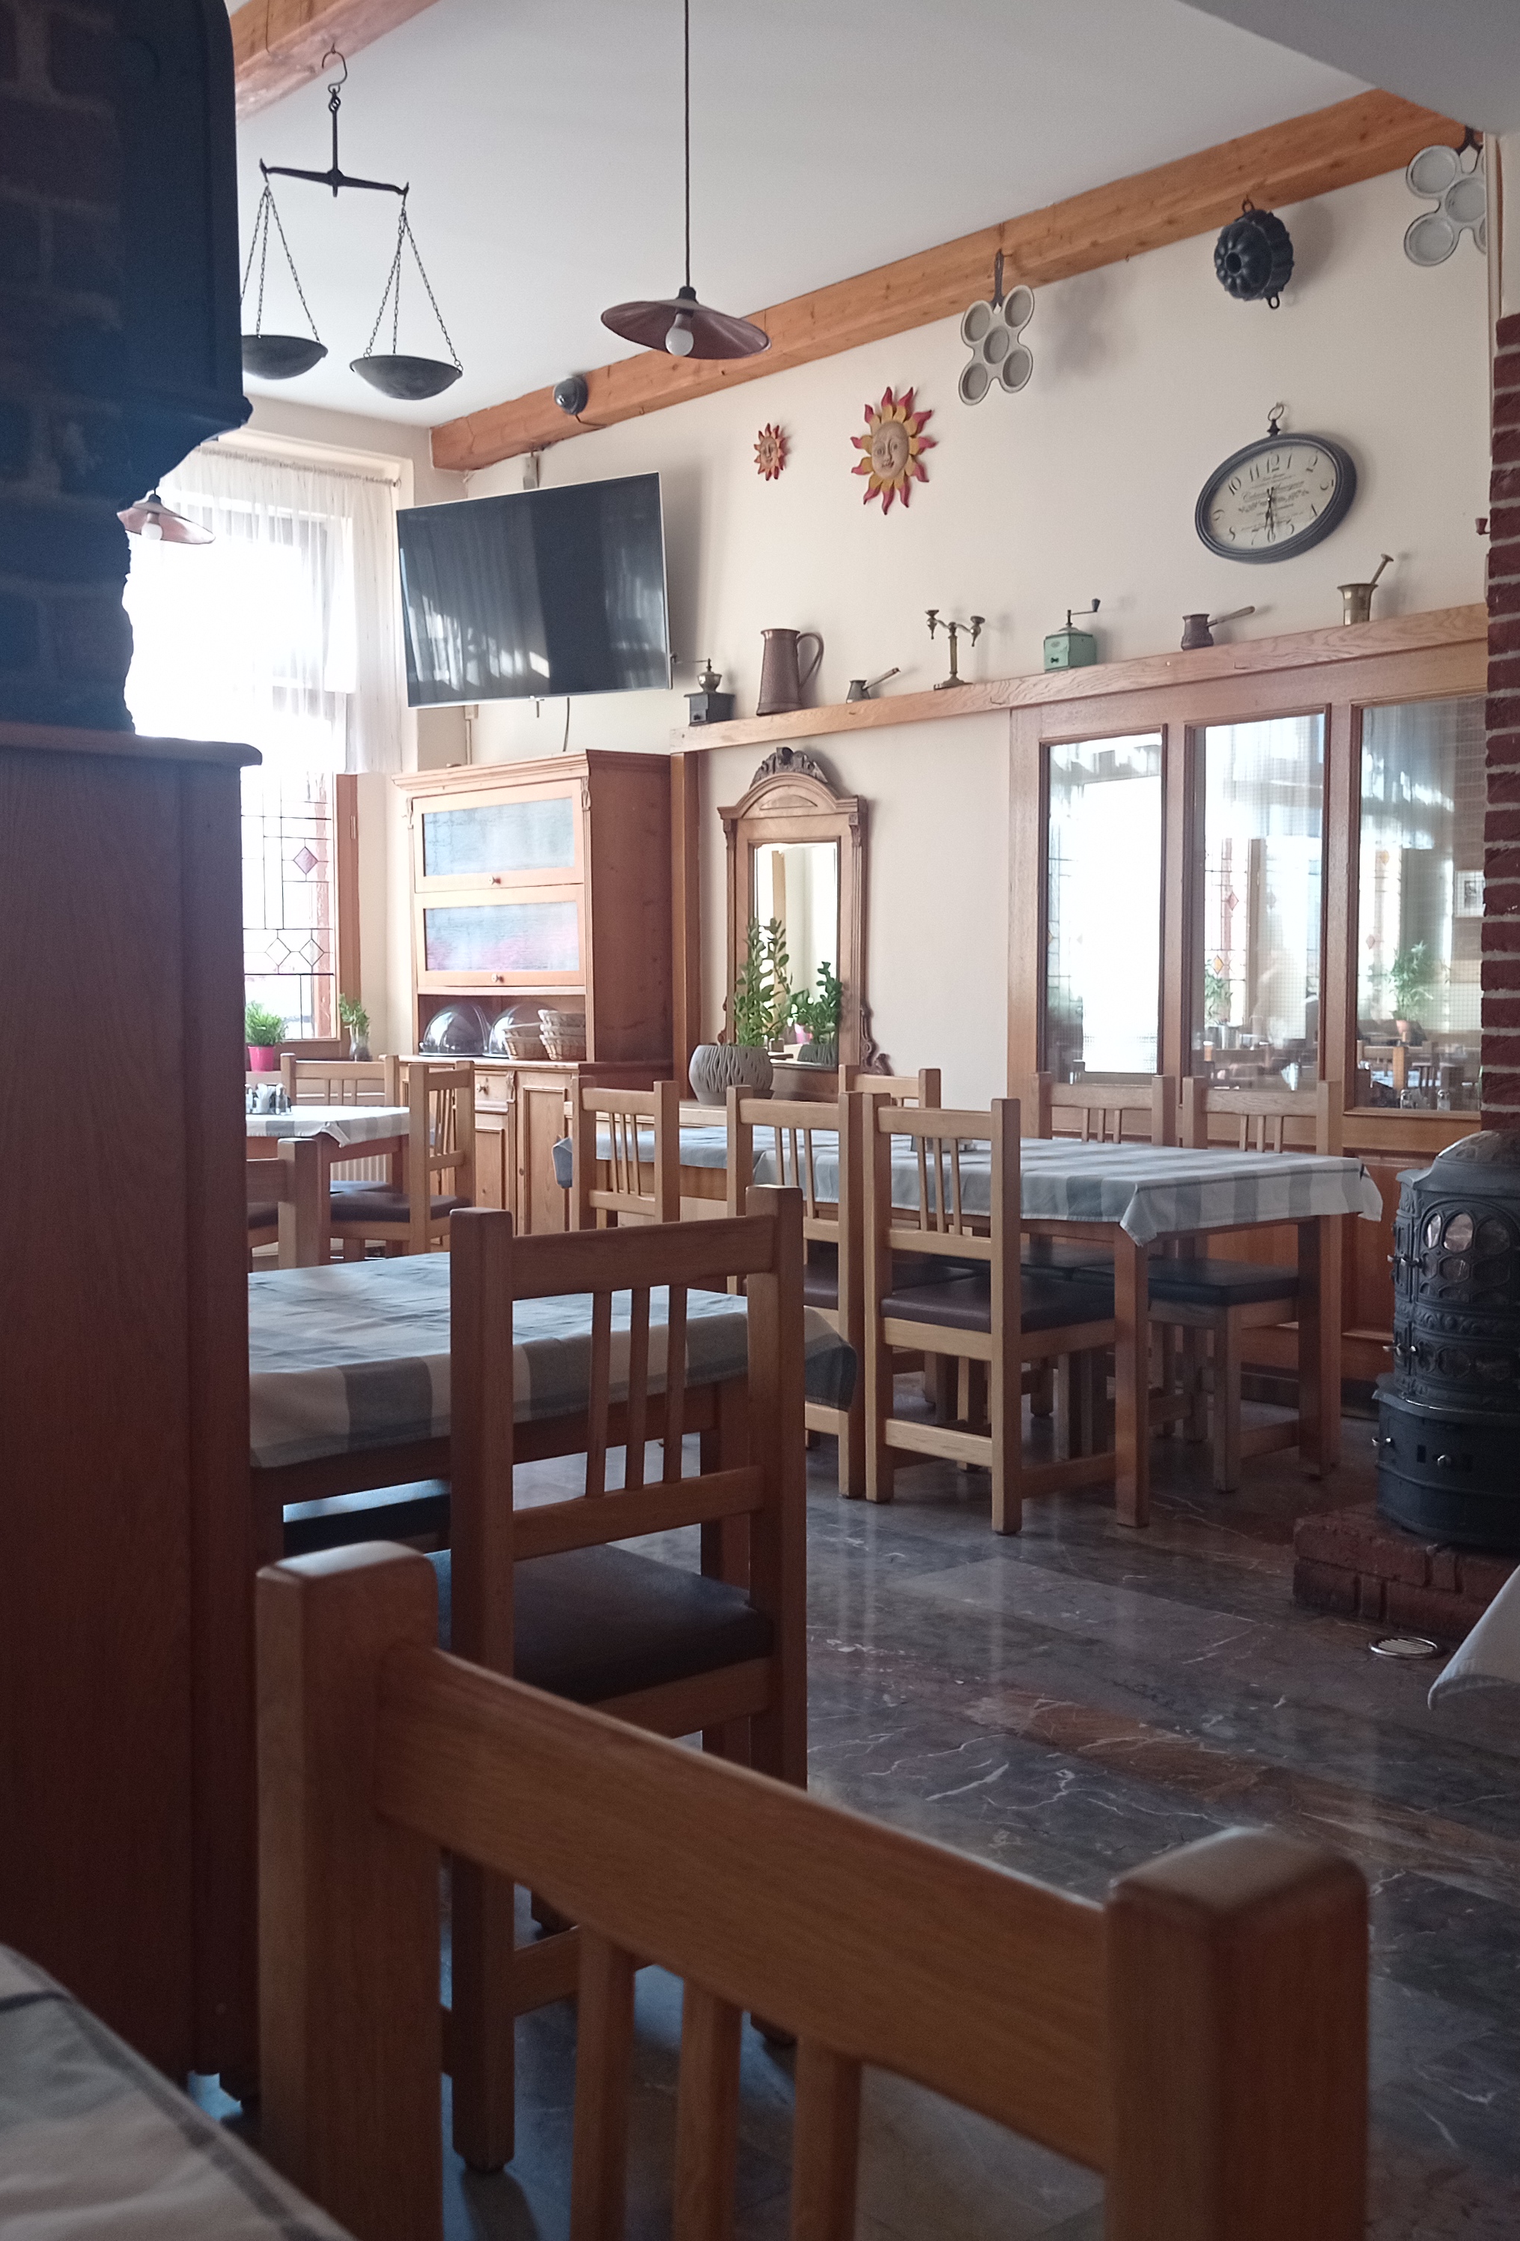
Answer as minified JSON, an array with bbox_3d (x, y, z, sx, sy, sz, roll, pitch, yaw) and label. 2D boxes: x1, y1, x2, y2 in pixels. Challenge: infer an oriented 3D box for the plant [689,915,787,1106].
[{"bbox_3d":[-0.080,-0.373,8.302,0.290,0.630,0.290,-2,3,-39],"label":"plant"}]

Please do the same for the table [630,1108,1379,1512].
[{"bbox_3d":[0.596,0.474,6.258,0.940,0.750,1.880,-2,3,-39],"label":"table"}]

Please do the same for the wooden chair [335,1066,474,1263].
[{"bbox_3d":[-1.249,0.267,8.155,0.460,0.920,0.430,1,3,15],"label":"wooden chair"}]

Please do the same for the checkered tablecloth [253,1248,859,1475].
[{"bbox_3d":[-0.513,0.310,3.263,0.920,0.142,0.970,-2,3,-39],"label":"checkered tablecloth"}]

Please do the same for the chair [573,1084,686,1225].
[{"bbox_3d":[-0.179,0.347,6.438,0.460,0.920,0.430,-2,3,-36],"label":"chair"}]

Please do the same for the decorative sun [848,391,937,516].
[{"bbox_3d":[0.439,-2.213,8.001,0.050,0.420,0.420,-2,3,-39],"label":"decorative sun"}]

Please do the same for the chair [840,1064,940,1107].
[{"bbox_3d":[0.236,0.303,7.311,0.460,0.920,0.430,-2,3,-36],"label":"chair"}]

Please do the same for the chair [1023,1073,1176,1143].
[{"bbox_3d":[0.785,0.365,6.480,0.480,0.945,0.460,-2,3,-39],"label":"chair"}]

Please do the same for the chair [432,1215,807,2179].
[{"bbox_3d":[-0.263,0.533,2.642,0.430,0.920,0.460,-3,4,-43],"label":"chair"}]

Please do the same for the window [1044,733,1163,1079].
[{"bbox_3d":[1.017,-0.591,7.107,0.050,1.050,0.490,-2,4,-39],"label":"window"}]

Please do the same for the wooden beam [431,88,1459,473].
[{"bbox_3d":[0.259,-2.576,7.773,0.170,0.155,4.720,-2,4,-39],"label":"wooden beam"}]

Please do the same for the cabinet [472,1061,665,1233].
[{"bbox_3d":[-0.882,0.238,9.423,0.440,0.940,1.260,-2,3,-39],"label":"cabinet"}]

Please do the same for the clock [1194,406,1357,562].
[{"bbox_3d":[1.378,-1.708,6.511,0.060,0.425,0.510,-2,4,-39],"label":"clock"}]

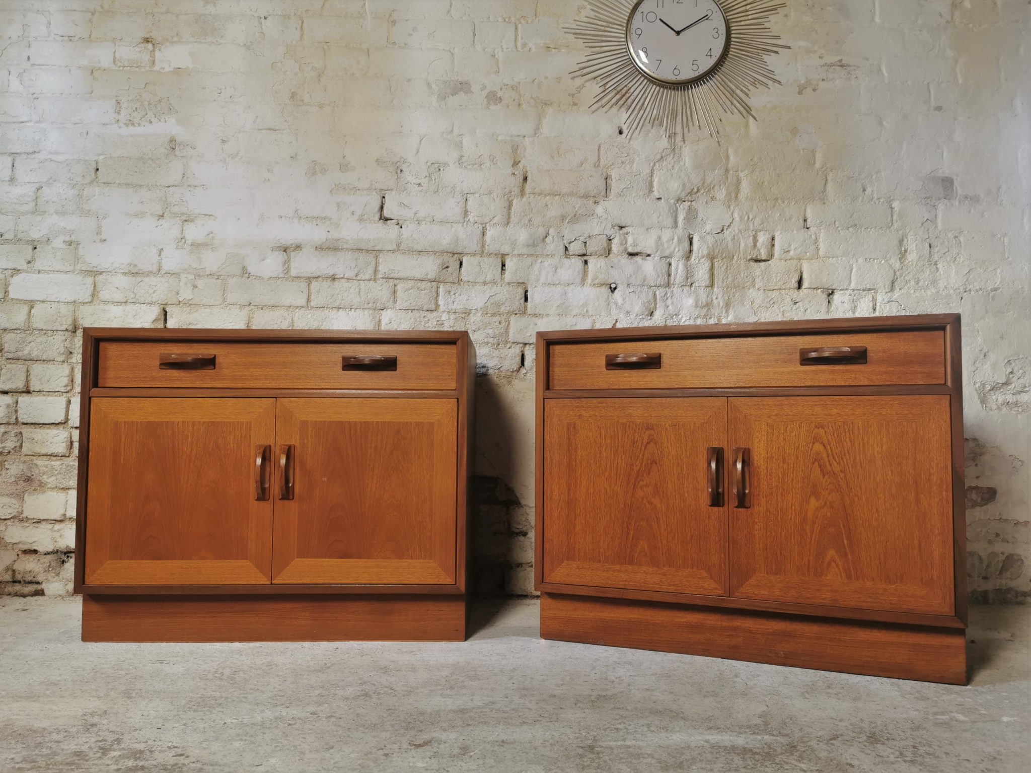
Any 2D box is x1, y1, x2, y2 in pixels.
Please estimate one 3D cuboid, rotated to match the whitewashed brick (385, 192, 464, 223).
[{"bbox_3d":[-0.252,-0.493,2.283,0.222,0.080,0.100,0,-3,1],"label":"whitewashed brick"}]

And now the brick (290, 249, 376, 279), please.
[{"bbox_3d":[-0.505,-0.336,2.277,0.232,0.079,0.100,0,-3,1],"label":"brick"}]

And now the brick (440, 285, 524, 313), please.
[{"bbox_3d":[-0.094,-0.245,2.309,0.234,0.075,0.105,1,-3,0],"label":"brick"}]

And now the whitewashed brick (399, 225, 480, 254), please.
[{"bbox_3d":[-0.206,-0.406,2.277,0.223,0.077,0.100,0,-3,1],"label":"whitewashed brick"}]

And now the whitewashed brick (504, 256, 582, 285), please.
[{"bbox_3d":[0.076,-0.316,2.270,0.216,0.077,0.110,1,-4,-2],"label":"whitewashed brick"}]

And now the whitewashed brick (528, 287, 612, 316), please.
[{"bbox_3d":[0.148,-0.231,2.267,0.232,0.081,0.110,1,-4,-2],"label":"whitewashed brick"}]

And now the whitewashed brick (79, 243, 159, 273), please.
[{"bbox_3d":[-1.076,-0.344,2.227,0.214,0.082,0.110,1,-4,-2],"label":"whitewashed brick"}]

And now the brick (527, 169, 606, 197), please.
[{"bbox_3d":[0.144,-0.572,2.325,0.222,0.076,0.105,1,-3,0],"label":"brick"}]

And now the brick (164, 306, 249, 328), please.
[{"bbox_3d":[-0.855,-0.182,2.272,0.230,0.073,0.100,0,-3,1],"label":"brick"}]

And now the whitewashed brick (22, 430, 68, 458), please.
[{"bbox_3d":[-1.291,0.160,2.258,0.131,0.071,0.100,0,-3,1],"label":"whitewashed brick"}]

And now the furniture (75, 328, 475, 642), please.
[{"bbox_3d":[-0.524,0.226,1.960,0.830,0.678,0.469,0,-3,-1],"label":"furniture"}]

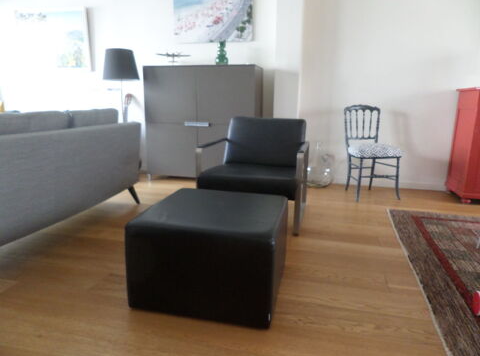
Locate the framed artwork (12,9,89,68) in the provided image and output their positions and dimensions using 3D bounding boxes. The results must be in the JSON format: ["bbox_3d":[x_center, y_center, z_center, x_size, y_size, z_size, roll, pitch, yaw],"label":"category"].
[{"bbox_3d":[-2.470,-1.780,4.327,1.172,0.729,0.034,4,12,14],"label":"framed artwork"}]

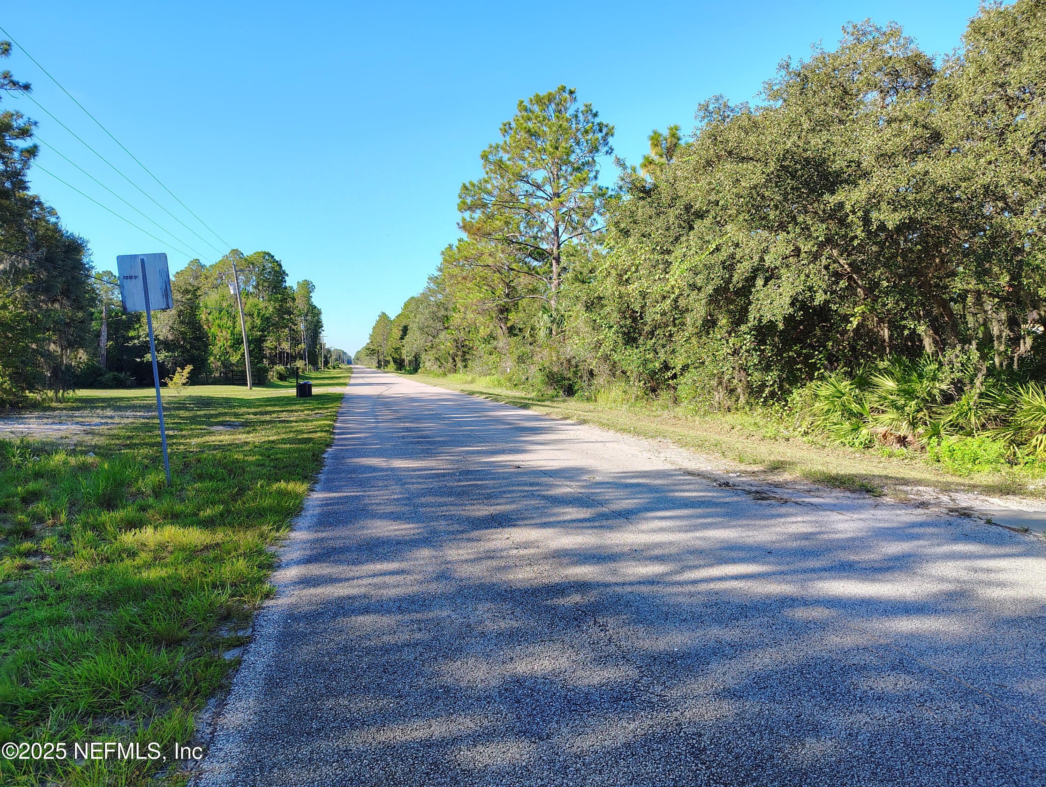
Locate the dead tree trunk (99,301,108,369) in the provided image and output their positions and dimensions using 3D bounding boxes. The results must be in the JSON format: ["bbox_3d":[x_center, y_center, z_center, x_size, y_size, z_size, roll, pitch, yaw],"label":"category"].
[{"bbox_3d":[-30.488,-3.714,52.878,0.420,5.888,0.420,3,2,0],"label":"dead tree trunk"}]

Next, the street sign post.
[{"bbox_3d":[-4.891,-0.317,9.670,0.610,3.061,0.070,-6,2,-13],"label":"street sign post"}]

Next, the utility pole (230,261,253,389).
[{"bbox_3d":[-18.978,-4.594,49.029,0.330,8.701,0.330,-7,2,-13],"label":"utility pole"}]

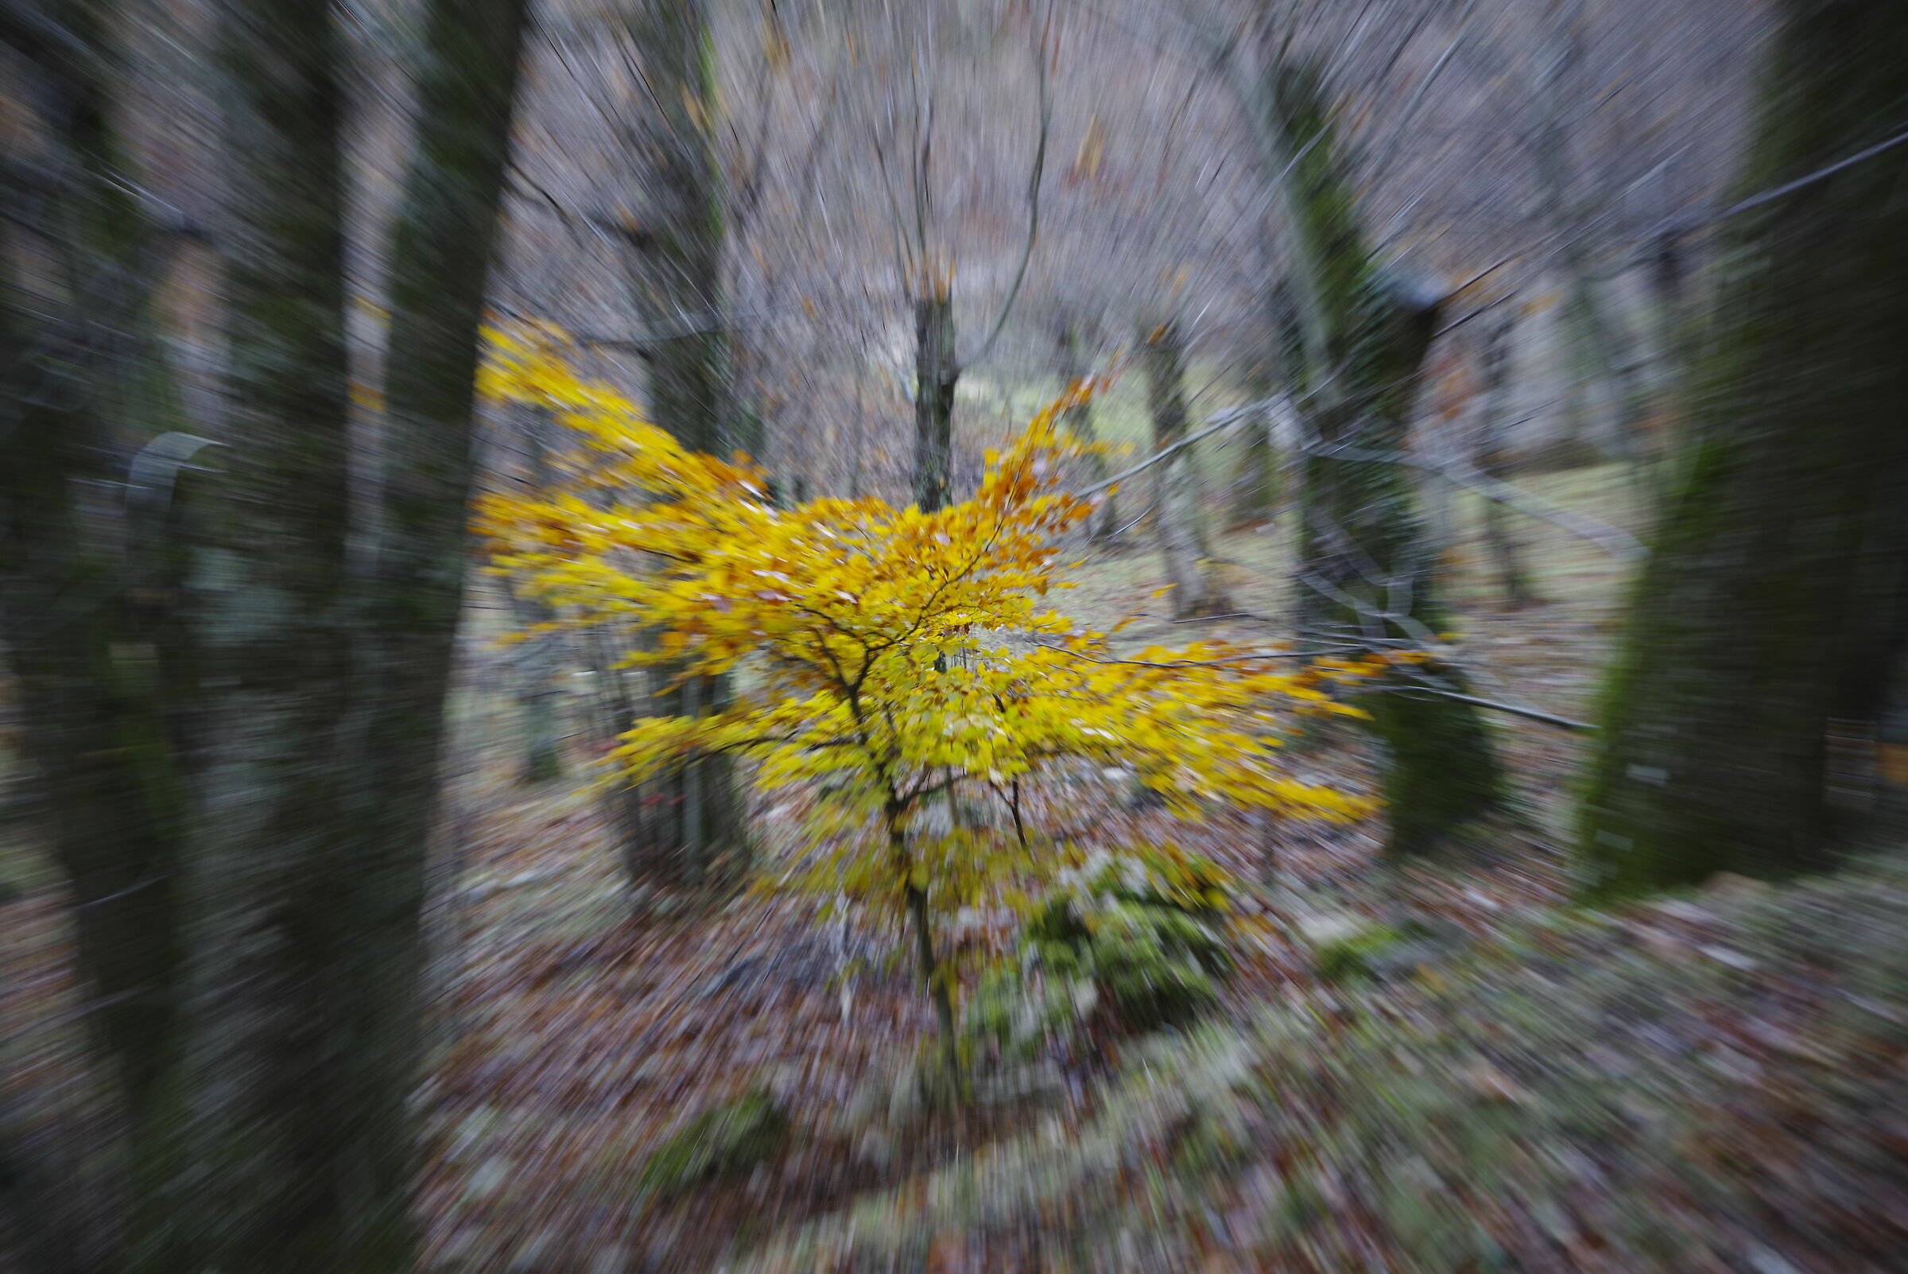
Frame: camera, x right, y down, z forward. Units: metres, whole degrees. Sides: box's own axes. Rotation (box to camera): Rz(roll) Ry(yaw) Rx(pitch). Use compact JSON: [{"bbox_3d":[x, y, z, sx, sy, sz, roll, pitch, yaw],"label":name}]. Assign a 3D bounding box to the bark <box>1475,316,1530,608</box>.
[{"bbox_3d":[3.904,-1.245,27.500,0.318,2.055,0.297,-3,3,0],"label":"bark"}]

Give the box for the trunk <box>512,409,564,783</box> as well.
[{"bbox_3d":[-2.046,-0.223,19.000,0.200,1.920,0.200,-1,3,0],"label":"trunk"}]

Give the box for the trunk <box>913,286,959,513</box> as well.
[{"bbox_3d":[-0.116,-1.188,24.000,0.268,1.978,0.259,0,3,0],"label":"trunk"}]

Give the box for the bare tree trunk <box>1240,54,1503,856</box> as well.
[{"bbox_3d":[1.729,-0.749,16.000,0.924,3.267,0.678,-6,3,0],"label":"bare tree trunk"}]

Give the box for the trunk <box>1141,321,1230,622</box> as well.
[{"bbox_3d":[1.587,-1.148,26.500,0.470,2.042,0.388,-4,3,0],"label":"trunk"}]

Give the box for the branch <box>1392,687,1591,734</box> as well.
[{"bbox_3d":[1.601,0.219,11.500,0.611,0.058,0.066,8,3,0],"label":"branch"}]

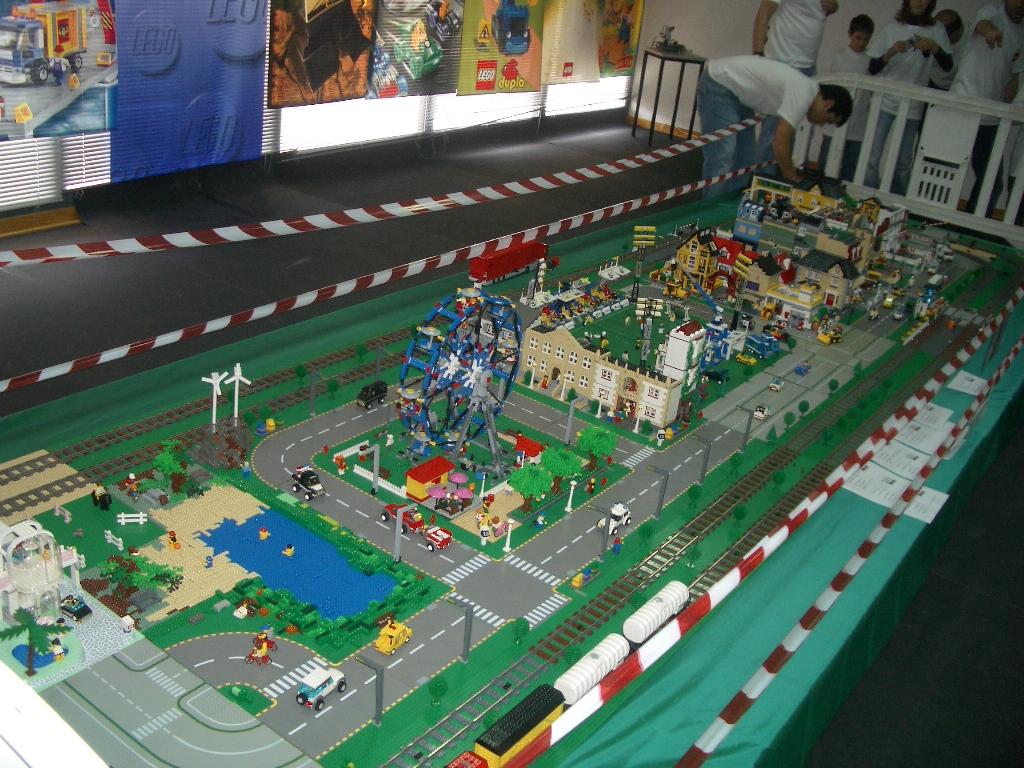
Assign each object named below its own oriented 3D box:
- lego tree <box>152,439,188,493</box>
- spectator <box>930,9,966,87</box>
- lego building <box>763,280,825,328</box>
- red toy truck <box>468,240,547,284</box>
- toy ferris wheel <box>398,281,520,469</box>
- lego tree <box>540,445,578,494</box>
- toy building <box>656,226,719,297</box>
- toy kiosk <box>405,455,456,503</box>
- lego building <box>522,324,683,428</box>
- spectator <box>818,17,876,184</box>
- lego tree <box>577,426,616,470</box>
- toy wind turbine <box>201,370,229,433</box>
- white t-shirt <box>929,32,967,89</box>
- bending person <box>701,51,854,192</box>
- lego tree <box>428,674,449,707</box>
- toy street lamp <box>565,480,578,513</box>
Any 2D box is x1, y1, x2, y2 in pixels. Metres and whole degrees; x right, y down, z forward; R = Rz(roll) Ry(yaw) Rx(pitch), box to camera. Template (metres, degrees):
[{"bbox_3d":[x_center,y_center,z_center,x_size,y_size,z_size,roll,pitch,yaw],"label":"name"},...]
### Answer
[{"bbox_3d":[-0.779,0.191,2.372,0.078,0.120,0.078,22,28,30],"label":"lego tree"},{"bbox_3d":[2.879,-1.857,7.249,0.420,1.450,0.500,-10,29,-31],"label":"spectator"},{"bbox_3d":[1.135,-0.337,4.141,0.204,0.144,0.160,22,29,32],"label":"lego building"},{"bbox_3d":[0.002,-0.492,4.171,0.068,0.115,0.440,22,28,30],"label":"red toy truck"},{"bbox_3d":[-0.132,-0.024,2.771,0.320,0.480,0.432,22,29,32],"label":"toy ferris wheel"},{"bbox_3d":[0.124,0.229,2.706,0.107,0.120,0.107,5,24,-2],"label":"lego tree"},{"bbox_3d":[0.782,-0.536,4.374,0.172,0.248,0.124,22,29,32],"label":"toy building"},{"bbox_3d":[-0.200,0.236,2.545,0.064,0.058,0.130,22,28,30],"label":"toy kiosk"},{"bbox_3d":[0.284,-0.060,3.270,0.540,0.208,0.088,22,29,32],"label":"lego building"},{"bbox_3d":[2.193,-1.765,7.037,0.390,1.420,0.260,17,26,20],"label":"spectator"},{"bbox_3d":[0.231,0.180,2.836,0.107,0.122,0.107,5,24,-2],"label":"lego tree"},{"bbox_3d":[-0.734,0.048,2.553,0.070,0.168,0.035,0,25,-16],"label":"toy wind turbine"},{"bbox_3d":[2.776,-2.024,6.600,0.400,0.500,0.260,19,26,24],"label":"white t-shirt"},{"bbox_3d":[1.502,-1.320,6.141,0.870,1.100,0.520,12,25,14],"label":"bending person"},{"bbox_3d":[-0.139,0.580,1.949,0.037,0.062,0.037,5,24,-2],"label":"lego tree"},{"bbox_3d":[0.151,0.284,2.636,0.017,0.084,0.017,22,29,32],"label":"toy street lamp"}]

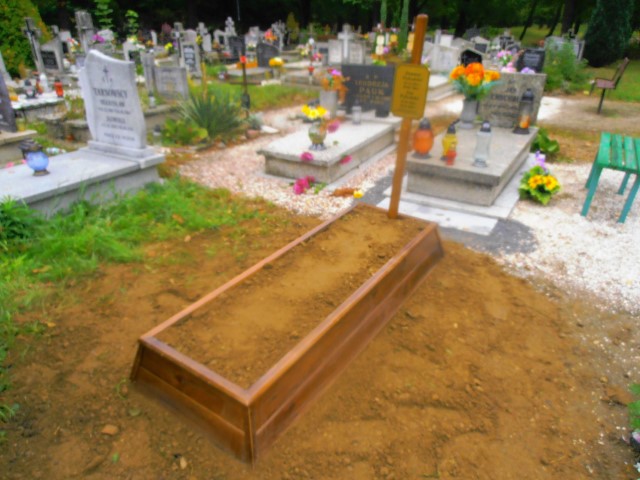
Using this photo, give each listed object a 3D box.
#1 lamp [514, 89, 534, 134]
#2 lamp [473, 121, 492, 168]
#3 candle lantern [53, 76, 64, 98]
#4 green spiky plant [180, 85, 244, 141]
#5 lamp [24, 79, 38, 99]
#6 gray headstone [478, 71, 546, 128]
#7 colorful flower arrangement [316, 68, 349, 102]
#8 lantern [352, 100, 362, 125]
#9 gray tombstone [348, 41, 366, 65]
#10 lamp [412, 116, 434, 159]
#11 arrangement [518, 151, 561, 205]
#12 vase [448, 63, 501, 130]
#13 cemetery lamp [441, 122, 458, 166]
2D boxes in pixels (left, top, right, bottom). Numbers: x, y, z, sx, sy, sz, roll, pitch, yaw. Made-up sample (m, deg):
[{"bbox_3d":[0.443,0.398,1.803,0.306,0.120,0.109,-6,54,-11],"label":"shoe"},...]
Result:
[{"bbox_3d":[2.220,-1.390,4.775,0.166,0.444,0.166,16,31,29],"label":"lamp"},{"bbox_3d":[1.420,-0.821,3.812,0.133,0.383,0.133,16,31,29],"label":"lamp"},{"bbox_3d":[-4.207,-2.440,7.128,0.135,0.275,0.135,-15,31,-26],"label":"candle lantern"},{"bbox_3d":[-1.454,-1.699,5.866,0.829,0.622,0.784,0,27,0],"label":"green spiky plant"},{"bbox_3d":[-4.663,-2.415,7.110,0.140,0.250,0.140,-17,31,-28],"label":"lamp"},{"bbox_3d":[2.174,-1.559,4.955,0.607,0.577,0.111,16,31,29],"label":"gray headstone"},{"bbox_3d":[0.171,-1.974,5.607,0.370,0.370,0.330,0,27,2],"label":"colorful flower arrangement"},{"bbox_3d":[0.467,-1.594,5.526,0.111,0.278,0.111,0,27,0],"label":"lantern"},{"bbox_3d":[1.001,-4.918,11.699,0.444,0.592,0.133,16,31,29],"label":"gray tombstone"},{"bbox_3d":[0.932,-0.922,3.984,0.172,0.345,0.172,5,28,12],"label":"lamp"},{"bbox_3d":[1.885,-0.527,3.807,0.310,0.350,0.290,13,30,24],"label":"arrangement"},{"bbox_3d":[1.697,-1.606,4.971,0.562,0.651,0.503,16,31,29],"label":"vase"},{"bbox_3d":[1.111,-0.847,3.843,0.128,0.335,0.128,7,28,15],"label":"cemetery lamp"}]

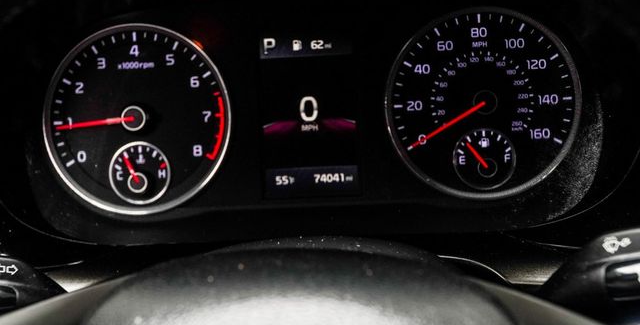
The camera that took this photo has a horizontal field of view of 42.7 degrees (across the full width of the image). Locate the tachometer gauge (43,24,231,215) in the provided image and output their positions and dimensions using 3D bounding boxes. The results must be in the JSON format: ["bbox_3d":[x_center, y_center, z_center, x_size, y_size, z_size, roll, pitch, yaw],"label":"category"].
[{"bbox_3d":[-0.104,-0.024,0.466,0.108,0.108,0.020,-3,0,3],"label":"tachometer gauge"}]

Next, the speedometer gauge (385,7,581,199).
[{"bbox_3d":[0.090,-0.033,0.457,0.108,0.108,0.020,-3,0,3],"label":"speedometer gauge"}]

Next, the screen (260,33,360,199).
[{"bbox_3d":[-0.005,-0.026,0.462,0.052,0.092,0.010,-3,0,3],"label":"screen"}]

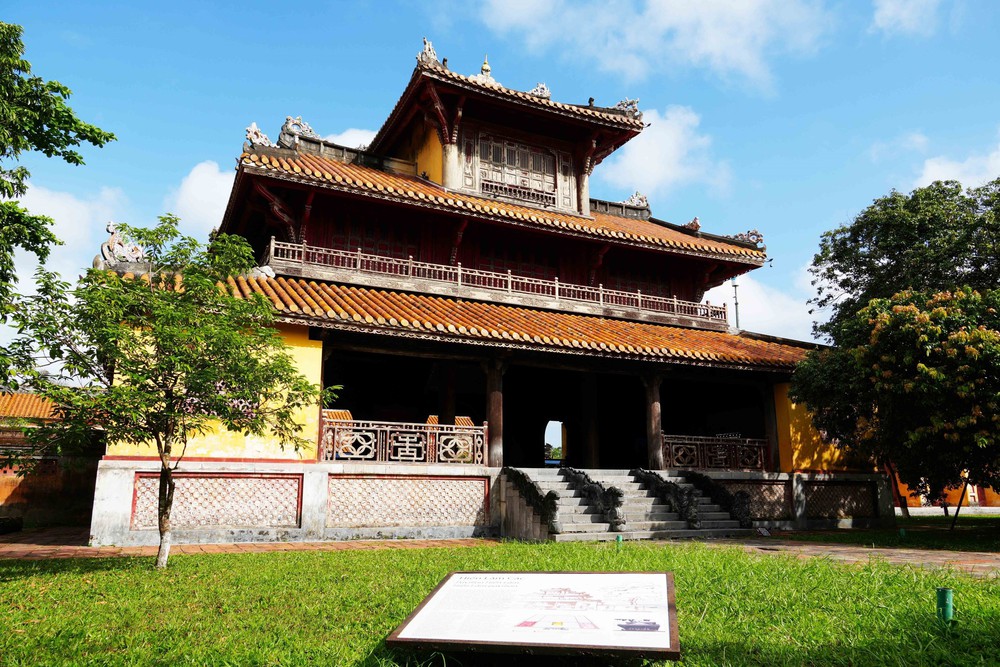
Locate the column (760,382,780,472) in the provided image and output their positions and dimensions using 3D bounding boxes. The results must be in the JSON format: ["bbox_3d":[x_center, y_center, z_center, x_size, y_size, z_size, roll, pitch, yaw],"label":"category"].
[{"bbox_3d":[8.106,2.832,22.398,0.390,2.740,0.390,6,-14,-25],"label":"column"}]

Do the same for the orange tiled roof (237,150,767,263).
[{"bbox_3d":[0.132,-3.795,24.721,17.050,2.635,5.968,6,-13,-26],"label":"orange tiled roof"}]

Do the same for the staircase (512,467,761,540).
[{"bbox_3d":[2.922,3.950,17.507,5.200,1.600,2.500,6,-14,-25],"label":"staircase"}]

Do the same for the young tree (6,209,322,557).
[{"bbox_3d":[-4.346,0.687,10.106,3.900,4.750,3.700,6,-14,-25],"label":"young tree"}]

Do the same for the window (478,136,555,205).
[{"bbox_3d":[0.630,-5.286,24.382,2.800,2.120,0.200,6,-14,-25],"label":"window"}]

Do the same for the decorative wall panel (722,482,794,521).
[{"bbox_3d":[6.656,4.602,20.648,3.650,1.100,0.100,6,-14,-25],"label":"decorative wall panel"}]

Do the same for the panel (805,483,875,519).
[{"bbox_3d":[10.114,4.957,22.255,3.120,1.080,0.100,6,-14,-25],"label":"panel"}]

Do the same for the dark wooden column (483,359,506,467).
[{"bbox_3d":[-0.102,1.980,18.587,0.390,2.760,0.390,6,-14,-25],"label":"dark wooden column"}]

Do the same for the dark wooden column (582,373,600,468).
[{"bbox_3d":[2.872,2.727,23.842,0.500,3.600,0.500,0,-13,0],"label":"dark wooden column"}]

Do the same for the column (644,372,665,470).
[{"bbox_3d":[4.269,2.458,20.611,0.390,2.700,0.390,6,-14,-25],"label":"column"}]

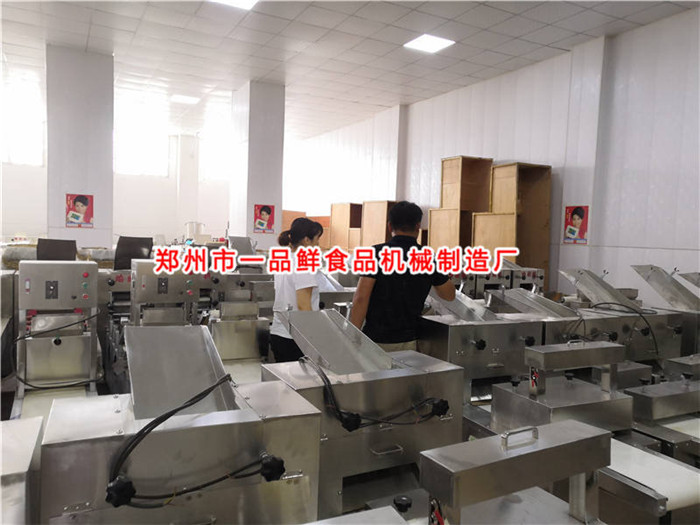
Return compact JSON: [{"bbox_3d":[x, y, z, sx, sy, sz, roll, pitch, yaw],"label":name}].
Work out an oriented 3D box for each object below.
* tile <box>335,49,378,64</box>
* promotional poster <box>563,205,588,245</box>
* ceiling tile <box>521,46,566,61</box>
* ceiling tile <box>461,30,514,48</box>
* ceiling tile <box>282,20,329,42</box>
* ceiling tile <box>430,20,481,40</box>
[{"bbox_3d":[0.090,-3.383,8.998,0.600,0.020,0.600,0,3,-28],"label":"tile"},{"bbox_3d":[3.337,-0.550,8.047,0.010,0.570,0.420,0,3,-28],"label":"promotional poster"},{"bbox_3d":[2.989,-3.260,8.522,0.450,0.020,0.600,0,3,-28],"label":"ceiling tile"},{"bbox_3d":[2.000,-3.266,7.988,0.600,0.020,0.600,0,3,-28],"label":"ceiling tile"},{"bbox_3d":[-0.661,-3.363,7.969,0.600,0.020,0.600,0,3,-29],"label":"ceiling tile"},{"bbox_3d":[1.475,-3.267,7.706,0.600,0.020,0.600,0,3,-28],"label":"ceiling tile"}]

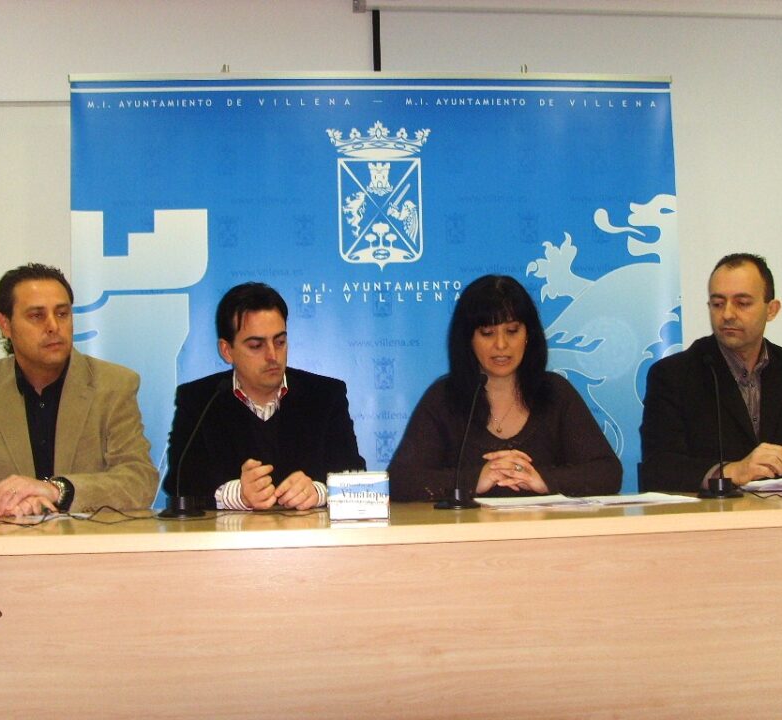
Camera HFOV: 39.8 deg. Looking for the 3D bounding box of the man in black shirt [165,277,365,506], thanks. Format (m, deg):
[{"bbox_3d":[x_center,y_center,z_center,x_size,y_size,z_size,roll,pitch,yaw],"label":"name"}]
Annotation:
[{"bbox_3d":[-0.279,0.428,2.450,0.530,1.290,0.760,-1,-4,-8],"label":"man in black shirt"}]

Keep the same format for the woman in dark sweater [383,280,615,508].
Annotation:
[{"bbox_3d":[0.270,0.421,2.500,0.550,1.280,0.740,-2,-4,-1],"label":"woman in dark sweater"}]

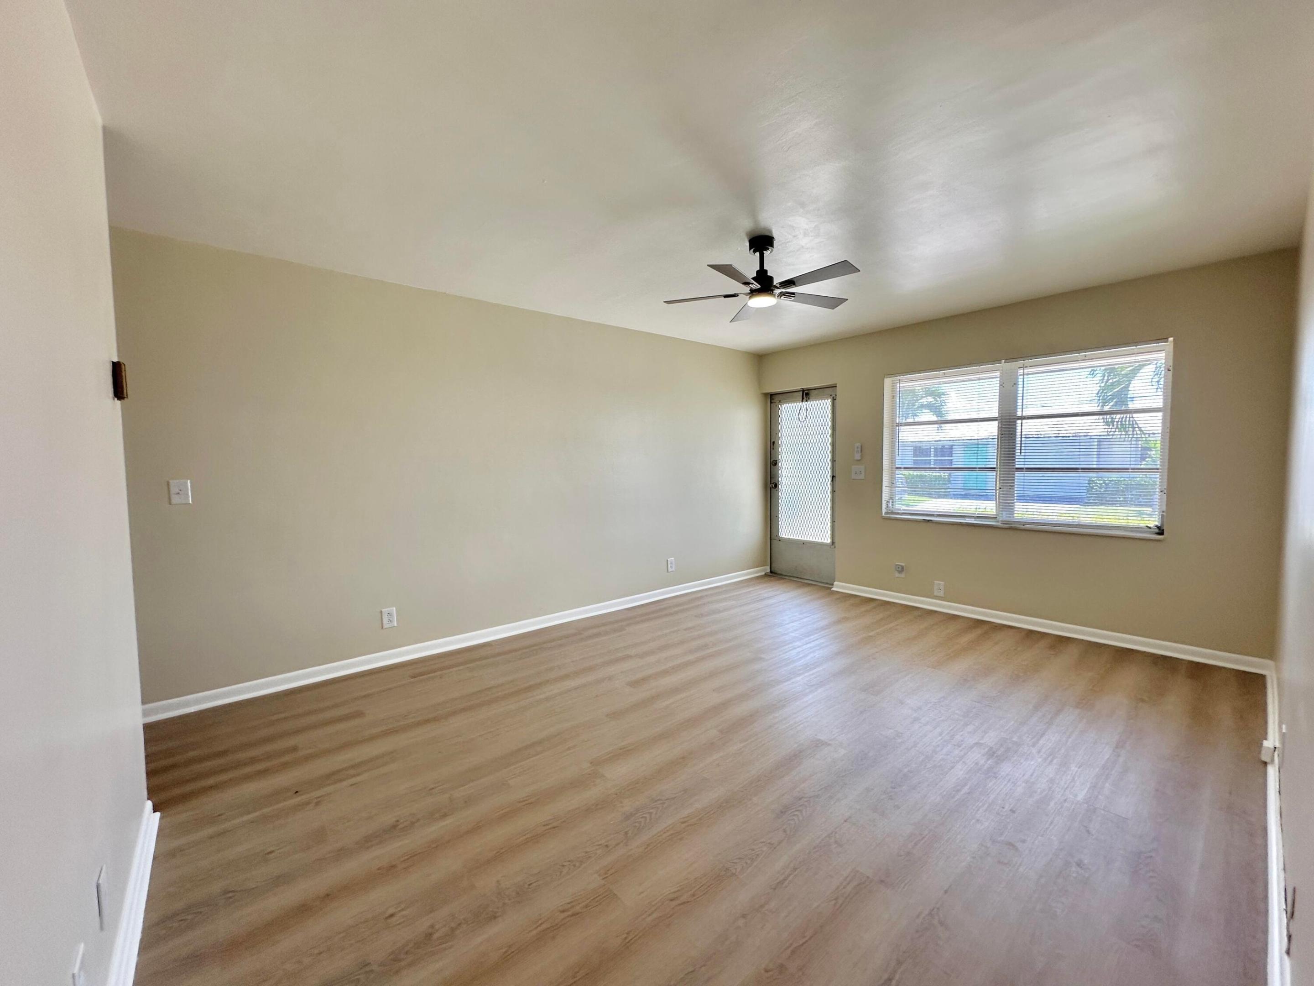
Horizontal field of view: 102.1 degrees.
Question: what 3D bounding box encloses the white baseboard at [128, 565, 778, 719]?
[{"bbox_3d":[-0.701,1.009,4.385,5.148,0.084,0.018,-4,4,-41],"label":"white baseboard"}]

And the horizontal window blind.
[{"bbox_3d":[2.703,-0.374,4.162,0.100,1.287,1.880,-3,4,-41],"label":"horizontal window blind"}]

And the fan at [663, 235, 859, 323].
[{"bbox_3d":[0.556,-1.166,2.808,1.045,0.330,1.045,-3,4,-41],"label":"fan"}]

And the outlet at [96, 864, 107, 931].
[{"bbox_3d":[-1.271,0.927,1.224,0.012,0.115,0.073,-4,5,-40],"label":"outlet"}]

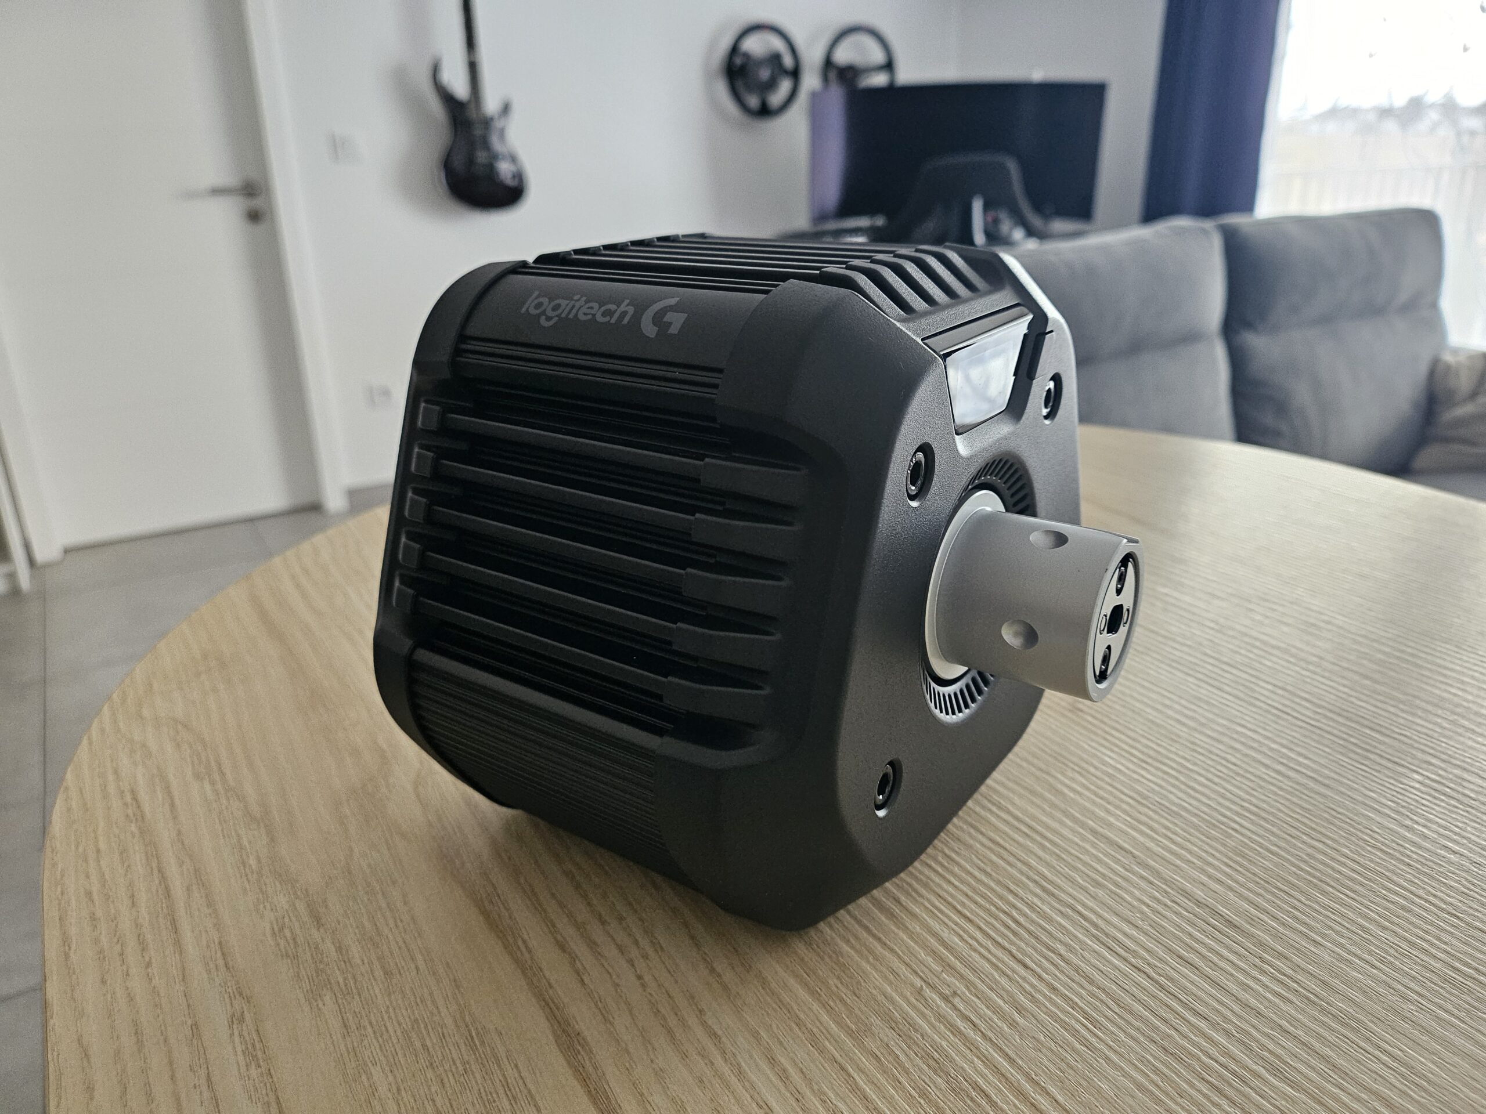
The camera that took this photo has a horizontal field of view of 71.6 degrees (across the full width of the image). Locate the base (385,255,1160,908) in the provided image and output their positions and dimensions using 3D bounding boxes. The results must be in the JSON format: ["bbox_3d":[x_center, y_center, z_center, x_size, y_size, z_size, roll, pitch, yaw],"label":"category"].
[{"bbox_3d":[0.024,0.001,0.319,0.179,0.184,0.209,14,27,32],"label":"base"}]

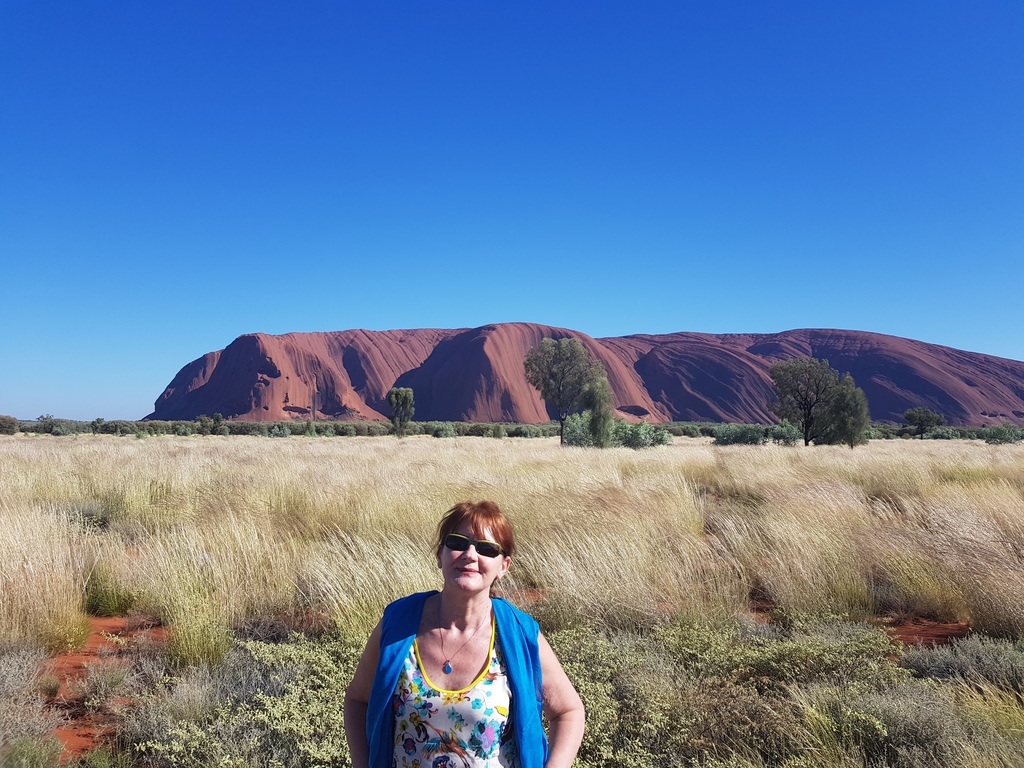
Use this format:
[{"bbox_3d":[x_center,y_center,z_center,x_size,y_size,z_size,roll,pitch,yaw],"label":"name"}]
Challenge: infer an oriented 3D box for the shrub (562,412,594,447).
[{"bbox_3d":[4.496,3.226,52.000,2.164,2.599,1.947,0,-3,0],"label":"shrub"}]

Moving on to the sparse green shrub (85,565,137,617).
[{"bbox_3d":[-3.759,1.933,7.200,0.487,0.487,0.438,0,-3,0],"label":"sparse green shrub"}]

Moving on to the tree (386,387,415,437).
[{"bbox_3d":[-13.048,3.418,90.000,3.277,6.251,3.113,0,-3,0],"label":"tree"}]

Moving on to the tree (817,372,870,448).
[{"bbox_3d":[21.551,1.930,50.000,3.511,5.356,3.160,0,-3,0],"label":"tree"}]

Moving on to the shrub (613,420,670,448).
[{"bbox_3d":[8.251,3.342,49.000,3.695,2.034,2.956,0,-3,0],"label":"shrub"}]

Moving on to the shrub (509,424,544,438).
[{"bbox_3d":[1.697,5.658,90.000,4.213,1.838,2.949,0,-3,0],"label":"shrub"}]

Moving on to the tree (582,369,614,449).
[{"bbox_3d":[5.511,1.800,49.000,2.039,5.319,2.039,0,-3,0],"label":"tree"}]

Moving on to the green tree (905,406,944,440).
[{"bbox_3d":[52.561,5.056,98.000,5.097,4.377,4.587,0,-3,0],"label":"green tree"}]

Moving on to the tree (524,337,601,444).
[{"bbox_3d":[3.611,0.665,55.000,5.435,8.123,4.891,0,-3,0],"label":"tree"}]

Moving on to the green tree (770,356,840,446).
[{"bbox_3d":[21.678,1.497,57.000,5.336,7.070,4.802,0,-3,0],"label":"green tree"}]

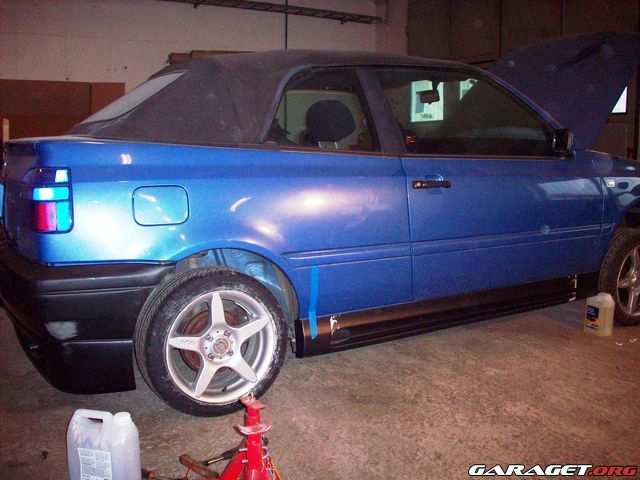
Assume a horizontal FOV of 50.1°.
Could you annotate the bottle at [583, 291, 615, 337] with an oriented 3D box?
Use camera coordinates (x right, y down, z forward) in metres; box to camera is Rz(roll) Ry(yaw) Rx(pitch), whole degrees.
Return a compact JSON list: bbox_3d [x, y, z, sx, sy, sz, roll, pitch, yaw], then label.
[{"bbox_3d":[1.470,0.388,3.598,0.080,0.218,0.125,-3,7,-17],"label":"bottle"}]

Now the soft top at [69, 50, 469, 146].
[{"bbox_3d":[-0.355,-0.648,3.365,1.900,0.440,1.400,-5,8,-29],"label":"soft top"}]

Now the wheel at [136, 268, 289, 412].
[{"bbox_3d":[-0.406,0.388,2.633,0.550,0.550,0.200,-5,8,-29],"label":"wheel"}]

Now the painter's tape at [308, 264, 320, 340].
[{"bbox_3d":[-0.019,0.250,2.700,0.045,0.295,0.020,-5,8,-29],"label":"painter's tape"}]

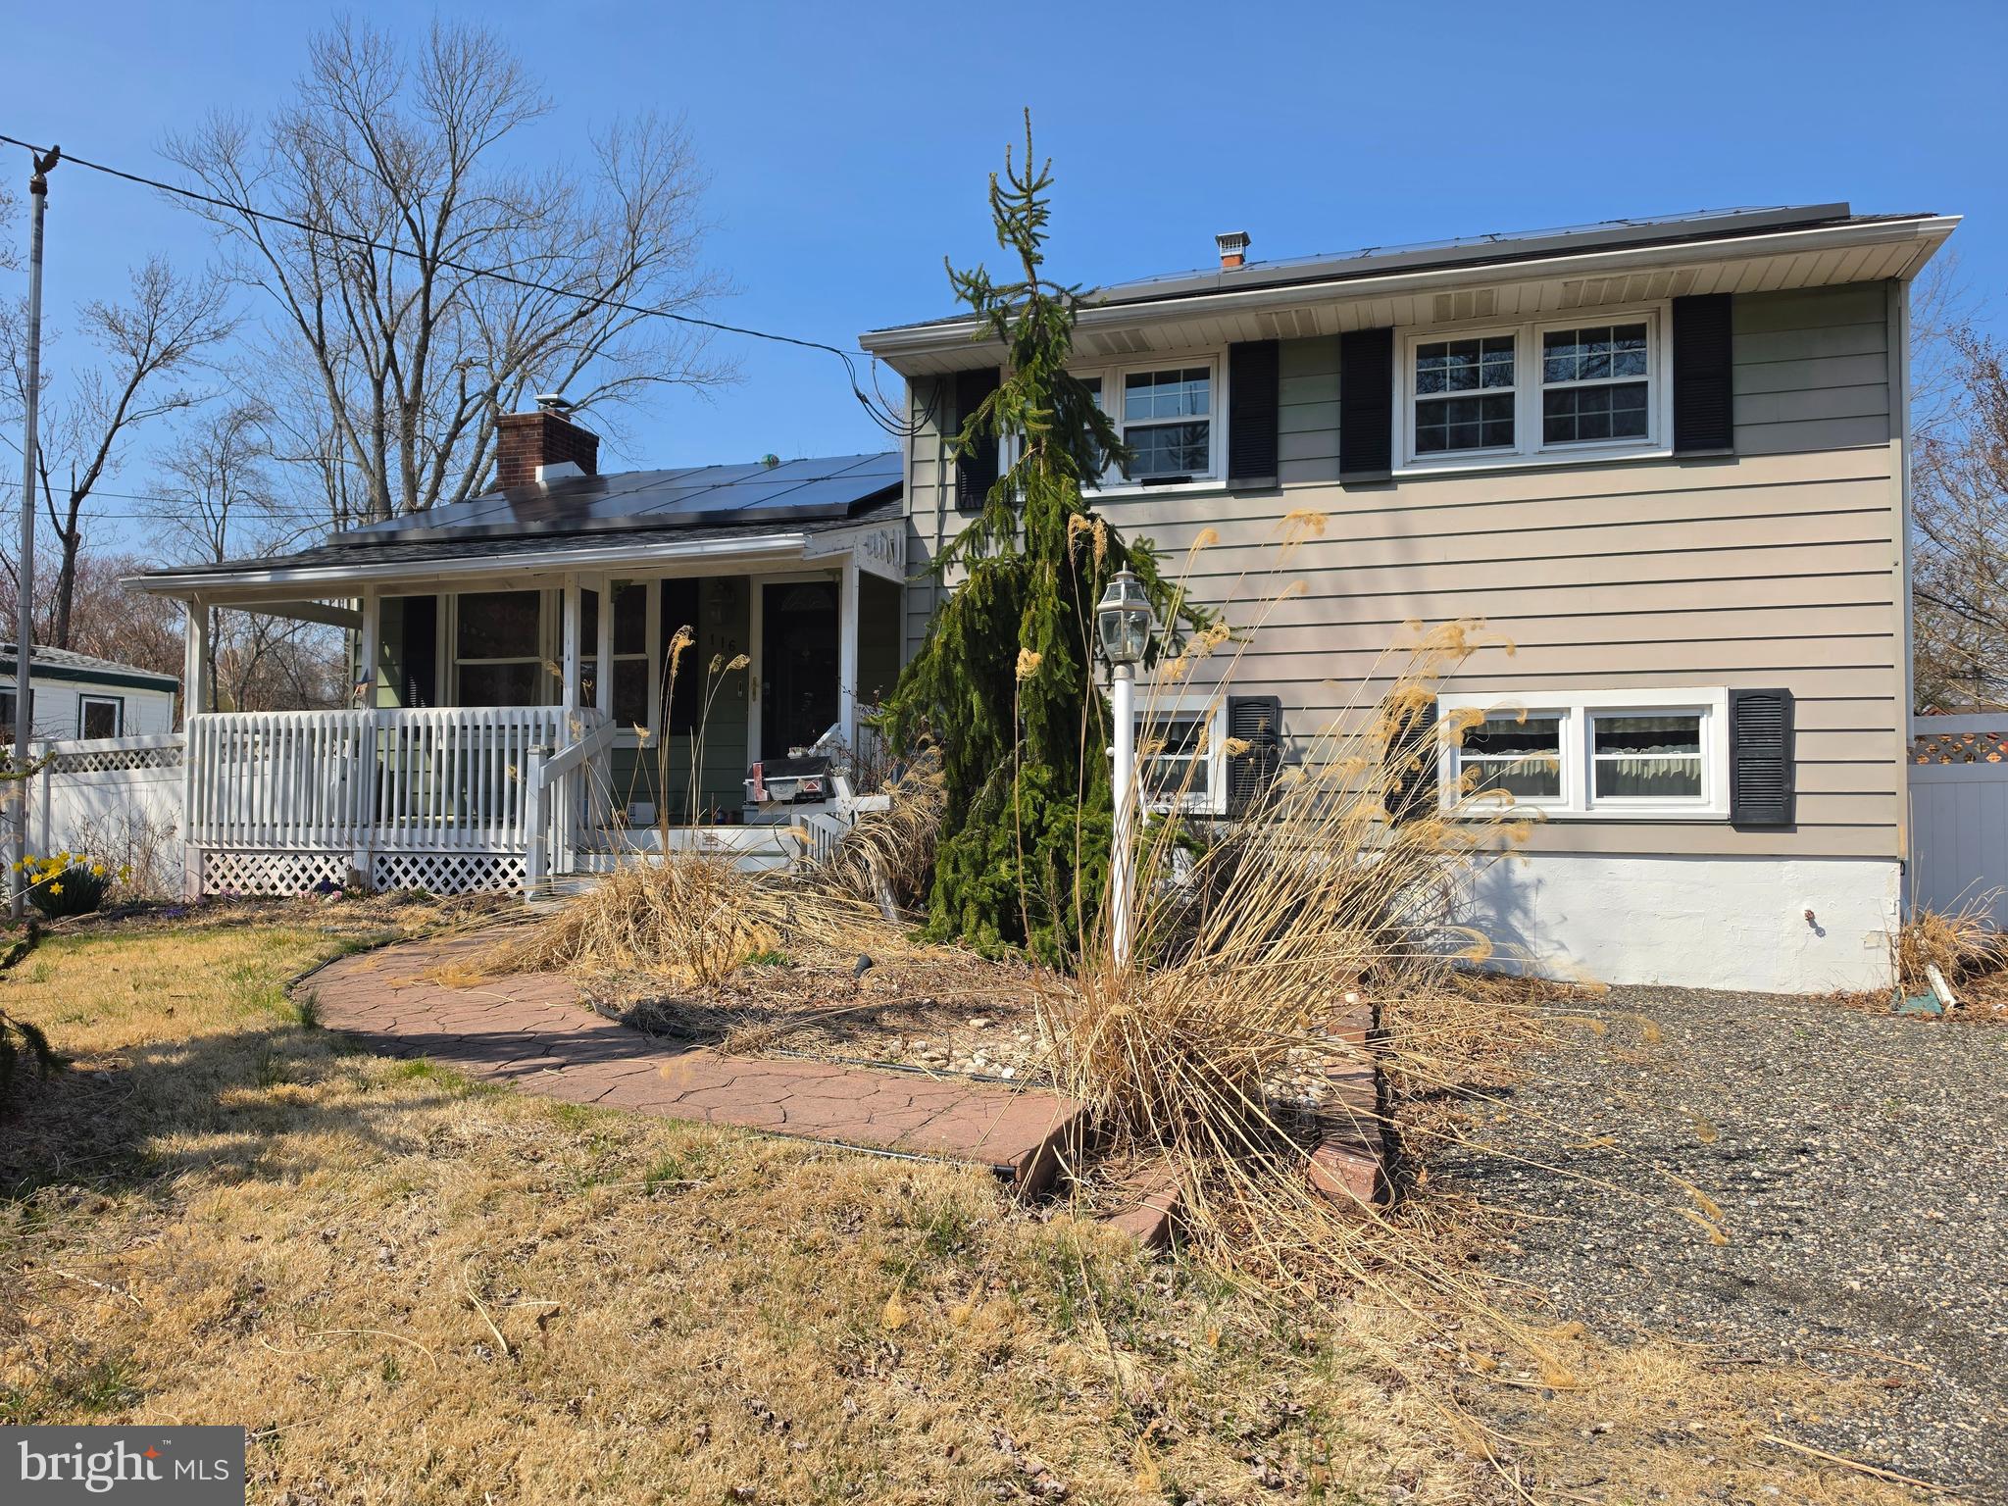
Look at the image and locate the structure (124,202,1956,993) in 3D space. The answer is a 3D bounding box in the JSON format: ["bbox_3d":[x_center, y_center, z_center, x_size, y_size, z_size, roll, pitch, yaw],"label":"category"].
[{"bbox_3d":[0.484,-1.412,13.561,13.500,6.150,9.200,0,-2,17],"label":"structure"}]

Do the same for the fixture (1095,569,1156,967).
[{"bbox_3d":[0.552,0.136,6.100,0.250,1.960,0.250,0,-2,17],"label":"fixture"}]

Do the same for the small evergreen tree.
[{"bbox_3d":[0.218,-1.269,7.900,1.900,5.000,1.900,0,-2,17],"label":"small evergreen tree"}]

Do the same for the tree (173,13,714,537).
[{"bbox_3d":[-10.420,-6.048,25.000,10.500,15.800,10.000,0,-2,17],"label":"tree"}]

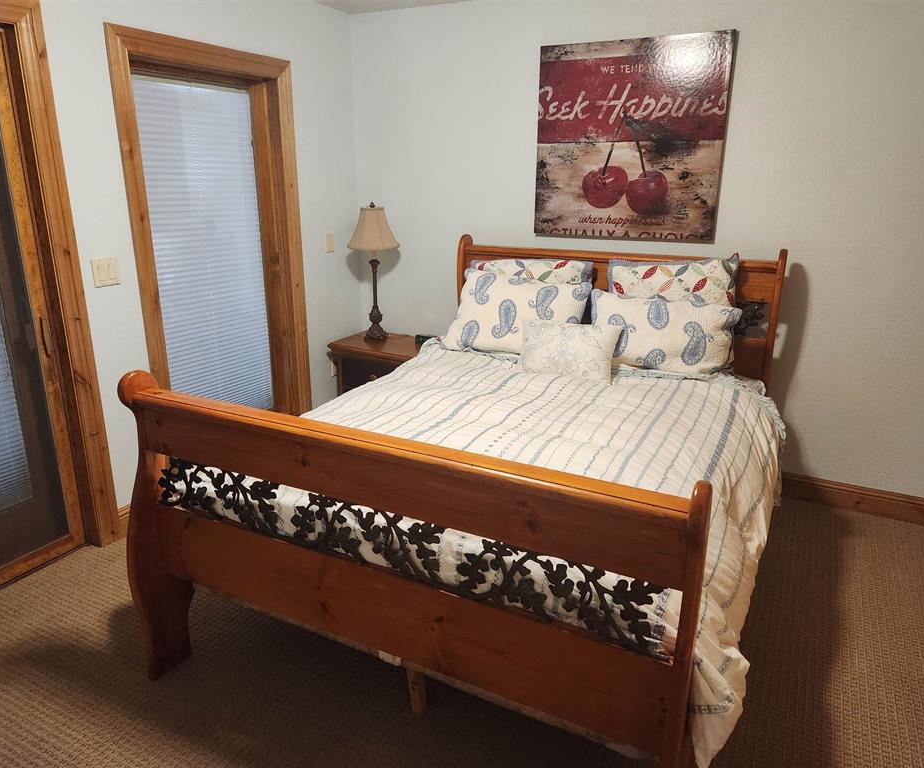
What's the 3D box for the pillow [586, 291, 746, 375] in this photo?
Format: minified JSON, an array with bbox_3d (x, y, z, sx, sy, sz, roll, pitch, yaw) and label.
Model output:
[{"bbox_3d":[0.922,-0.250,3.149,0.660,0.400,0.165,9,-5,26],"label":"pillow"}]

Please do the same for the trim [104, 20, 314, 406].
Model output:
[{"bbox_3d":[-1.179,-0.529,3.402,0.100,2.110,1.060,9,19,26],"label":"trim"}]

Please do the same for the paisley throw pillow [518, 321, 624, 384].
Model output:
[{"bbox_3d":[0.485,-0.173,3.124,0.440,0.255,0.115,9,-6,26],"label":"paisley throw pillow"}]

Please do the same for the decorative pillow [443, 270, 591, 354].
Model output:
[{"bbox_3d":[0.276,-0.365,3.458,0.670,0.430,0.165,9,-1,26],"label":"decorative pillow"}]

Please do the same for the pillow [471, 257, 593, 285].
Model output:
[{"bbox_3d":[0.339,-0.419,3.543,0.660,0.460,0.150,9,7,26],"label":"pillow"}]

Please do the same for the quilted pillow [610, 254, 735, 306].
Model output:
[{"bbox_3d":[0.954,-0.332,3.232,0.620,0.470,0.150,9,7,26],"label":"quilted pillow"}]

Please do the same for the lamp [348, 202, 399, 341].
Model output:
[{"bbox_3d":[-0.529,-0.671,4.087,0.375,0.810,0.375,0,17,0],"label":"lamp"}]

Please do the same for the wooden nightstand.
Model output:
[{"bbox_3d":[-0.434,0.044,4.140,0.600,0.600,0.430,9,19,26],"label":"wooden nightstand"}]

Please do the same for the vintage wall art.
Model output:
[{"bbox_3d":[0.816,-1.200,3.375,0.920,0.920,0.030,9,19,26],"label":"vintage wall art"}]

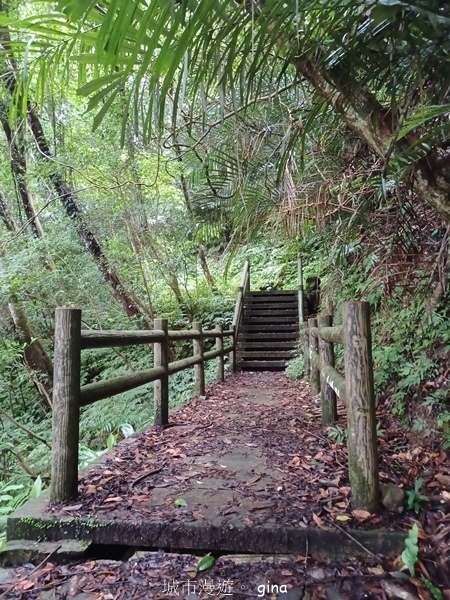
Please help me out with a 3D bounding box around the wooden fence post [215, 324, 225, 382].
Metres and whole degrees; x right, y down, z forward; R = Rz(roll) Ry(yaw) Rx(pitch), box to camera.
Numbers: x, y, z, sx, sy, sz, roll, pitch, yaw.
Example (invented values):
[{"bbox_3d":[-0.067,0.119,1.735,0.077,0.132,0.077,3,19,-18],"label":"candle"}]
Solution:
[{"bbox_3d":[-0.099,0.917,7.460,0.135,1.000,0.135,-2,-4,8],"label":"wooden fence post"}]

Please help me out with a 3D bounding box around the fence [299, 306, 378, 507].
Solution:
[{"bbox_3d":[1.057,0.715,4.950,0.145,1.000,5.904,-2,-4,8],"label":"fence"}]

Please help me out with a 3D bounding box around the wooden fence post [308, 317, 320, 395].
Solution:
[{"bbox_3d":[1.201,0.756,5.800,0.135,1.000,0.135,-2,-4,8],"label":"wooden fence post"}]

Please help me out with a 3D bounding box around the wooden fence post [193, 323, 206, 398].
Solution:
[{"bbox_3d":[-0.333,0.789,5.720,0.135,1.000,0.135,-2,-4,8],"label":"wooden fence post"}]

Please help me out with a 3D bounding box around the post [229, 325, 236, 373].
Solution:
[{"bbox_3d":[0.165,1.042,9.210,0.135,1.000,0.135,-2,-4,8],"label":"post"}]

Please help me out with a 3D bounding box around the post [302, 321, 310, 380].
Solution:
[{"bbox_3d":[1.458,0.909,7.800,0.135,1.000,0.135,-2,-4,8],"label":"post"}]

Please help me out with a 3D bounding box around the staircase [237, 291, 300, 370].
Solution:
[{"bbox_3d":[1.154,0.652,10.955,1.370,2.020,2.900,-2,-4,8],"label":"staircase"}]

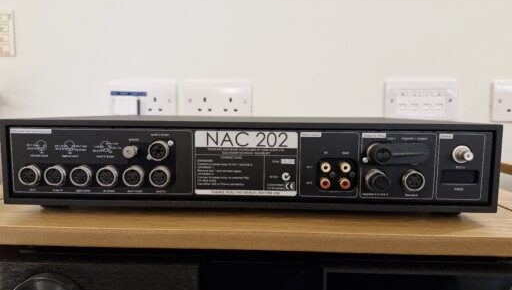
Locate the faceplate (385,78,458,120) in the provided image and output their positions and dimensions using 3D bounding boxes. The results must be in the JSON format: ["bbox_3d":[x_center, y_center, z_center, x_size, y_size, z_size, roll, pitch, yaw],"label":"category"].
[{"bbox_3d":[0.345,-0.093,0.717,0.146,0.086,0.013,1,5,3],"label":"faceplate"}]

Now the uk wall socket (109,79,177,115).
[{"bbox_3d":[-0.247,-0.098,0.747,0.146,0.086,0.013,1,5,3],"label":"uk wall socket"}]

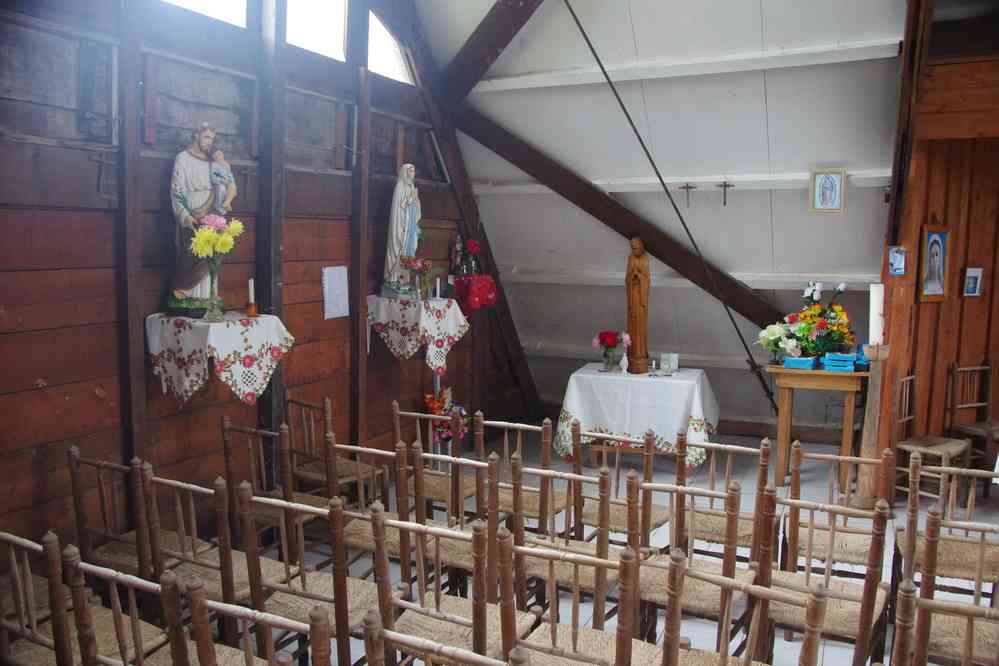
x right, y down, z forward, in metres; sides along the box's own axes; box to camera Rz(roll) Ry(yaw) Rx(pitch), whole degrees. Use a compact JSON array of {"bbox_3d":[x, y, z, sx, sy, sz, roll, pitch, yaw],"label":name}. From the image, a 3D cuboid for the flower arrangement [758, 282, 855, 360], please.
[{"bbox_3d":[2.166,-0.065,5.277,0.610,0.570,0.380,3,7,24],"label":"flower arrangement"}]

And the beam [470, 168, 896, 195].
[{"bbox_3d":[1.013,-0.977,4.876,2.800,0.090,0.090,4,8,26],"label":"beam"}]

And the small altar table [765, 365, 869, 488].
[{"bbox_3d":[2.270,0.660,5.365,0.660,0.860,0.440,3,7,24],"label":"small altar table"}]

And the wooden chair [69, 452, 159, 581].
[{"bbox_3d":[-1.425,0.877,3.071,0.420,0.875,0.460,3,7,24],"label":"wooden chair"}]

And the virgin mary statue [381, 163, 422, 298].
[{"bbox_3d":[-0.595,-0.619,4.518,0.210,0.805,0.230,4,8,26],"label":"virgin mary statue"}]

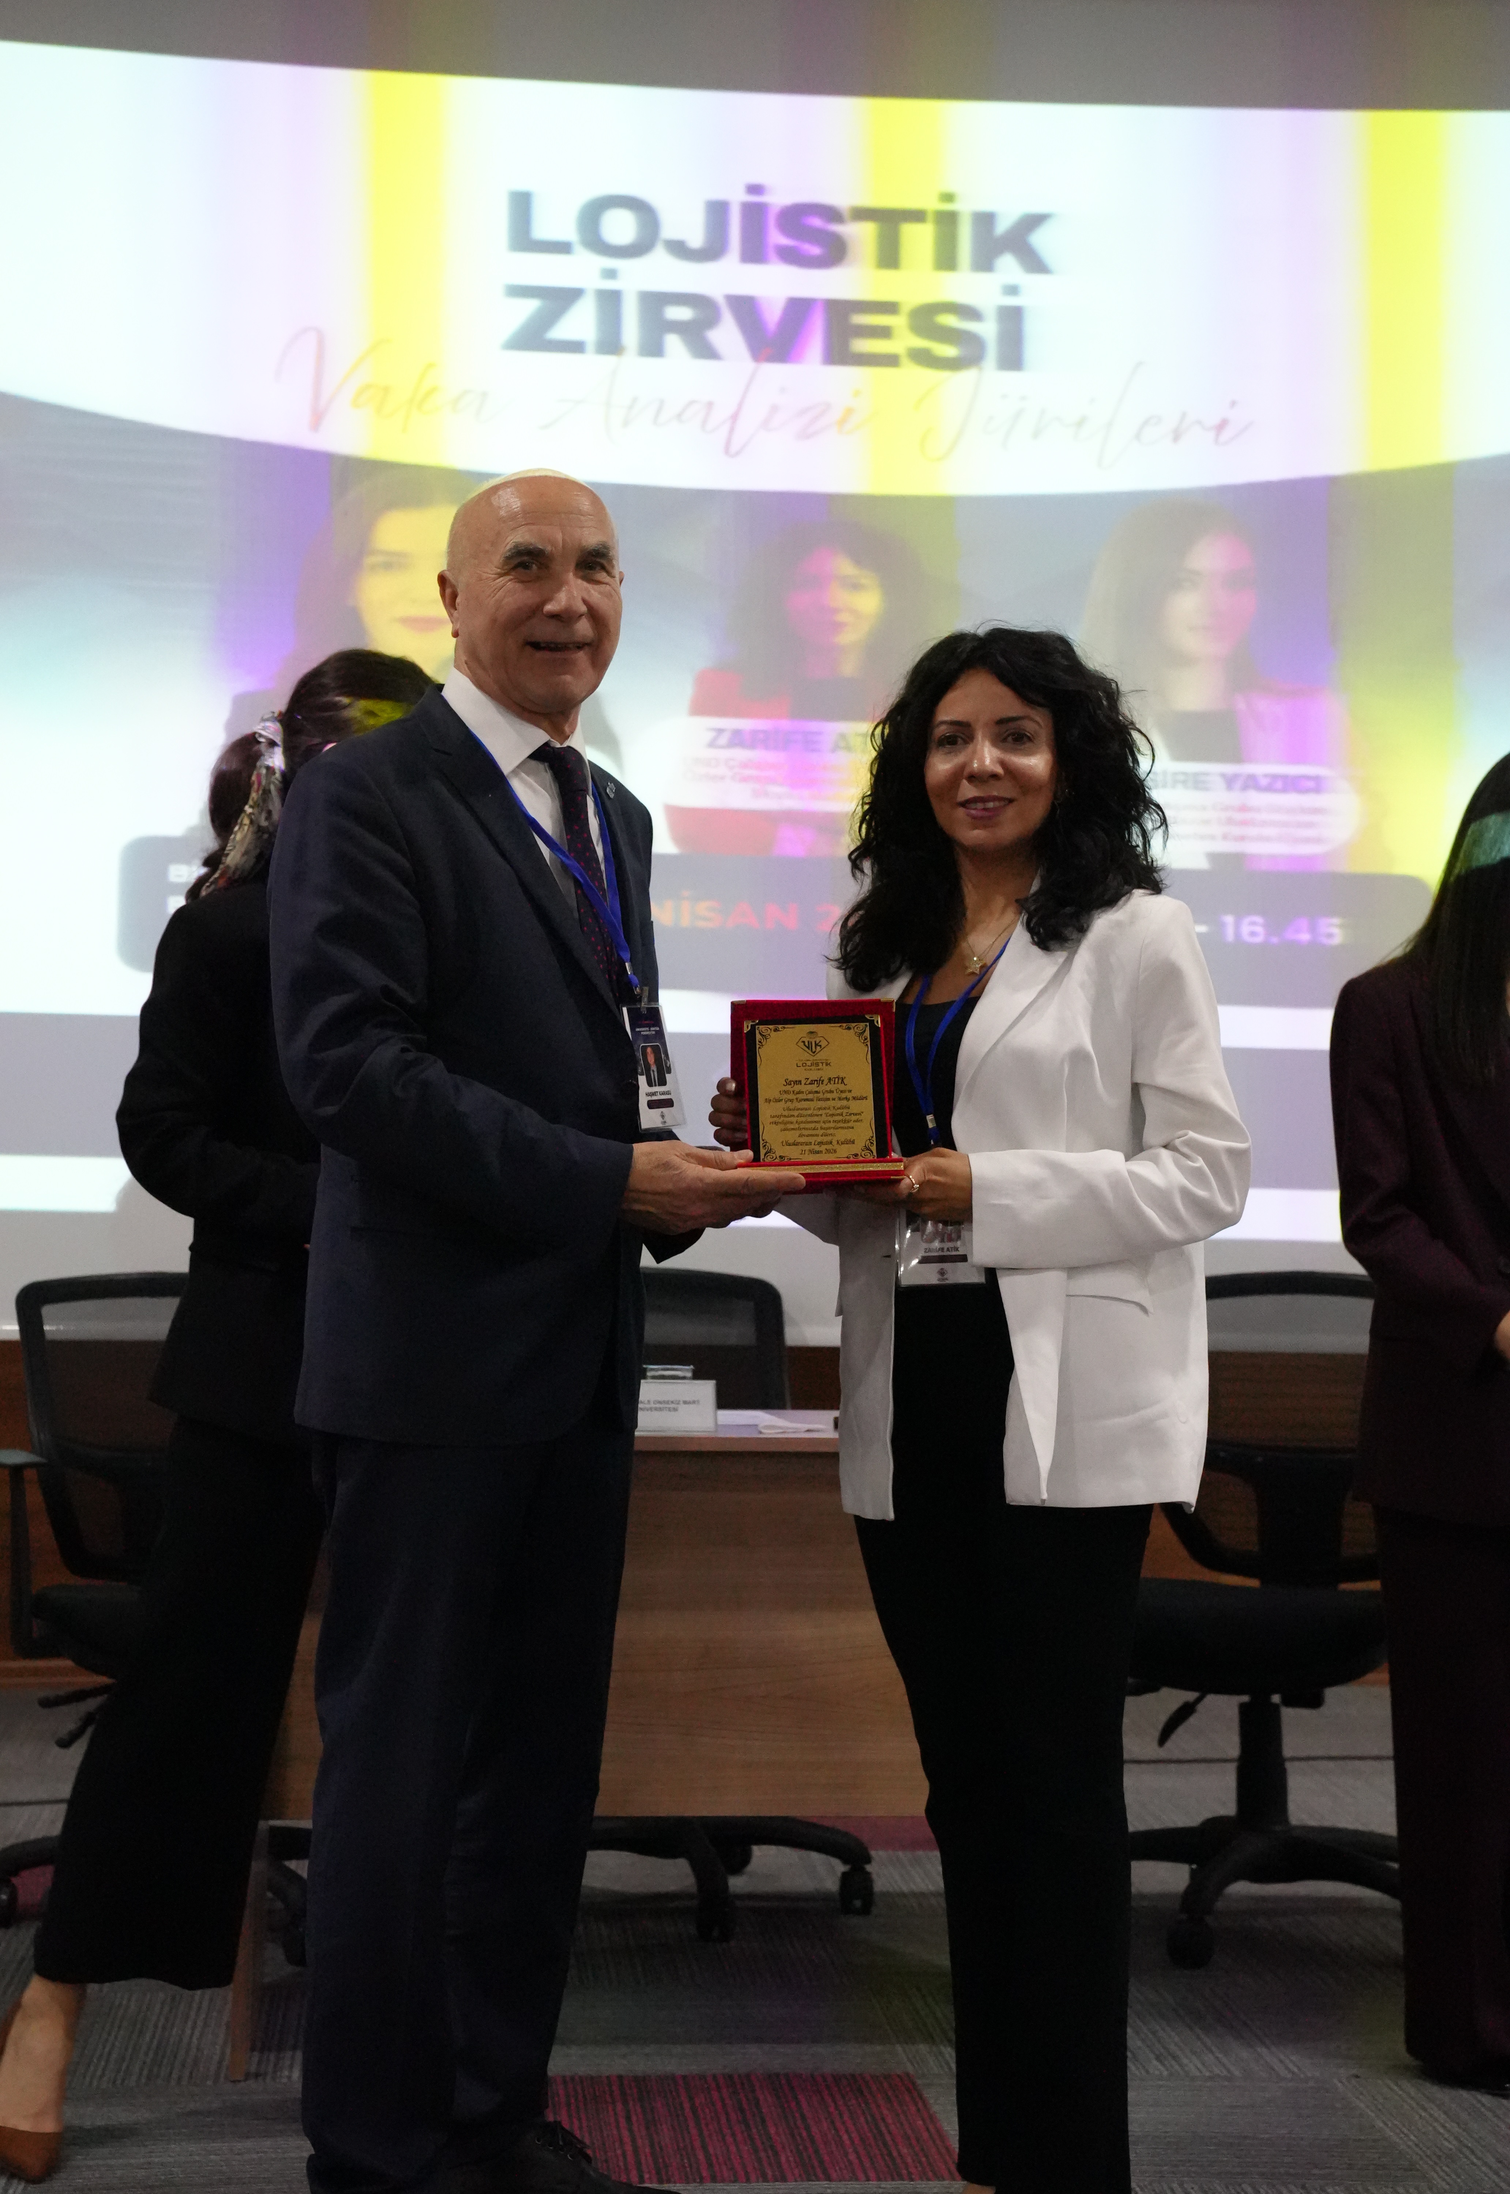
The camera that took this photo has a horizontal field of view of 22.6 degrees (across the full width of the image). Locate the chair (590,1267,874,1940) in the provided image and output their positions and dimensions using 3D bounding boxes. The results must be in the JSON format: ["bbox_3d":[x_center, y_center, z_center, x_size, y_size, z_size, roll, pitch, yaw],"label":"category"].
[{"bbox_3d":[-0.111,0.712,5.533,0.620,0.935,0.620,1,-1,-10],"label":"chair"}]

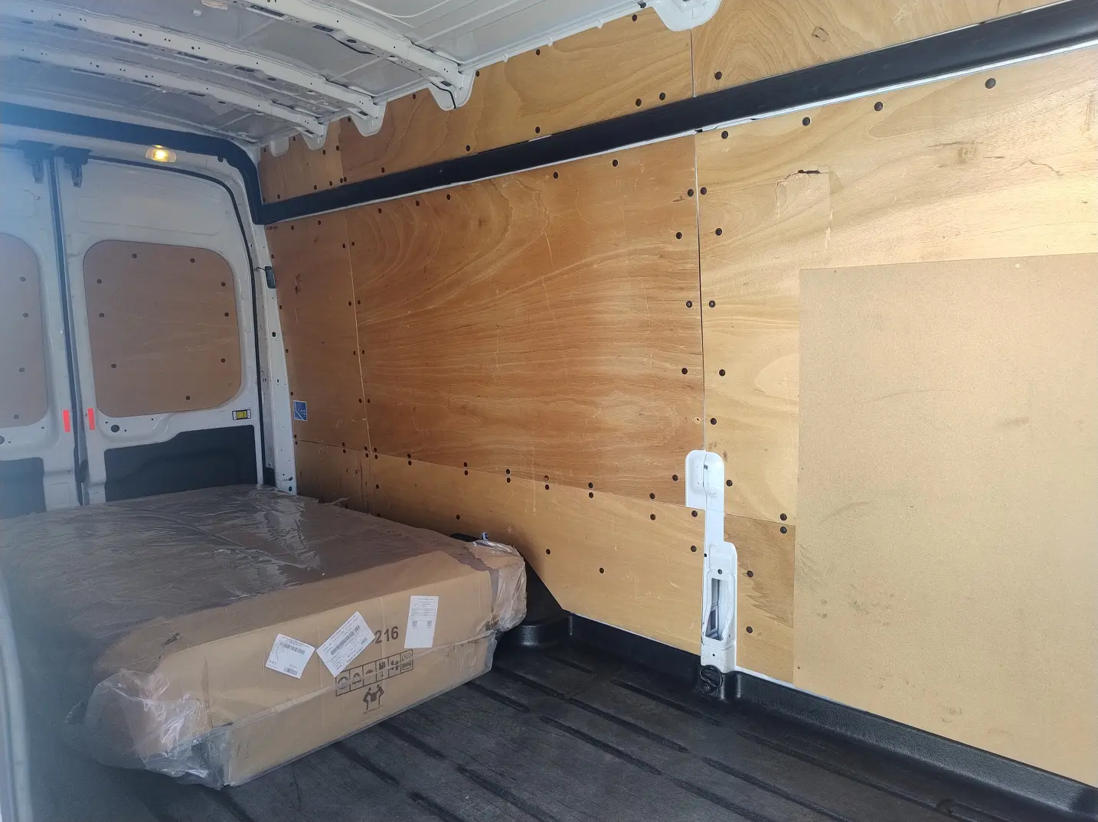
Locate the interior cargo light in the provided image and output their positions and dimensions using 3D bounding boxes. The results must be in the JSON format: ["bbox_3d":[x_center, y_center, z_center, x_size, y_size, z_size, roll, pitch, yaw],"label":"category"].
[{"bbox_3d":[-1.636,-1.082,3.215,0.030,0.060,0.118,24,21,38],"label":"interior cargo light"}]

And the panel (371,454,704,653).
[{"bbox_3d":[-0.146,0.437,2.701,1.577,0.421,0.012,5,8,42],"label":"panel"}]

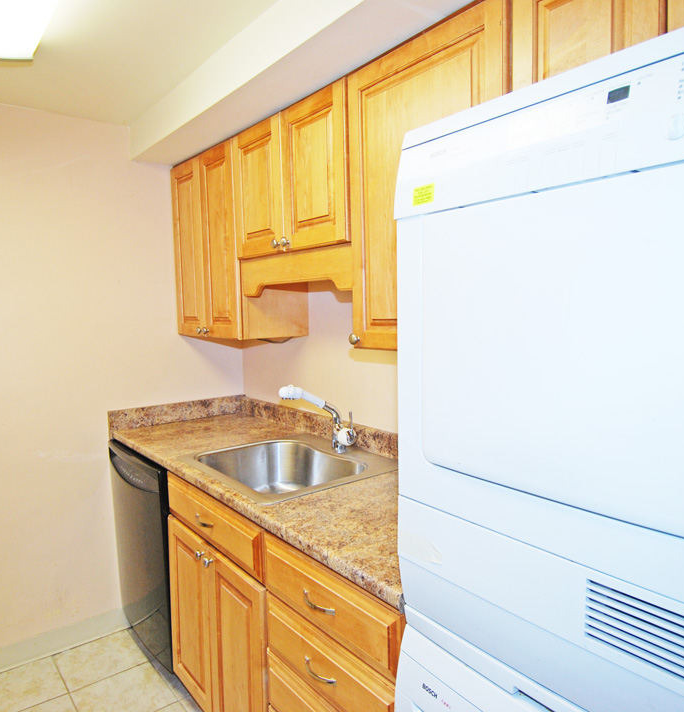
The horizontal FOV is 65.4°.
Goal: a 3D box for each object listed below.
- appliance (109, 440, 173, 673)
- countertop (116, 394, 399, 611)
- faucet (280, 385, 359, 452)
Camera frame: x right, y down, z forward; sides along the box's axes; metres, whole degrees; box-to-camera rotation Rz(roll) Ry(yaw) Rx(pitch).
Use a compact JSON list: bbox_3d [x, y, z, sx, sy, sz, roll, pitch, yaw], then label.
[{"bbox_3d":[-0.599,0.788,2.351,0.608,0.816,0.588,-4,6,-39],"label":"appliance"},{"bbox_3d":[-0.212,0.344,1.874,0.638,0.134,1.776,-4,6,-39],"label":"countertop"},{"bbox_3d":[-0.080,0.237,1.915,0.282,0.257,0.111,-4,6,-39],"label":"faucet"}]

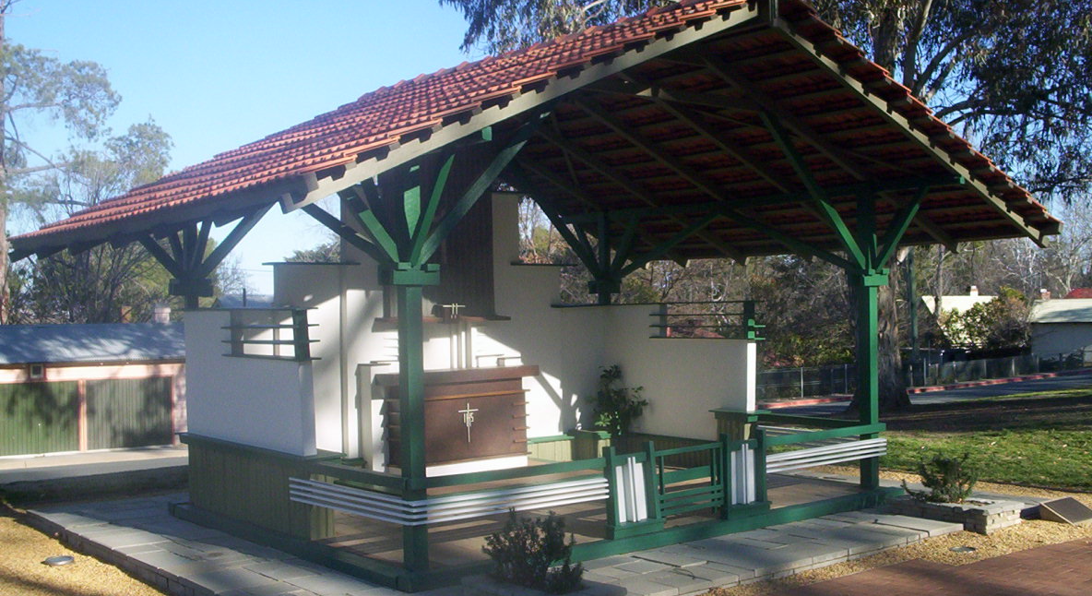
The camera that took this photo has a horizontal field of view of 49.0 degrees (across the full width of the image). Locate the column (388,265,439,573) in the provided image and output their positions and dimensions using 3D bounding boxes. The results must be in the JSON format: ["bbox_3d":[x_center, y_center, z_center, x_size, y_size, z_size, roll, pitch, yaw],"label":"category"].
[{"bbox_3d":[-0.934,0.826,8.303,0.340,2.115,0.260,0,-1,-39],"label":"column"}]

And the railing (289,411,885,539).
[{"bbox_3d":[0.611,1.527,10.562,5.390,0.720,1.890,0,-1,-39],"label":"railing"}]

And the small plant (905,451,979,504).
[{"bbox_3d":[3.612,1.649,10.924,0.600,0.410,0.600,0,-1,-39],"label":"small plant"}]

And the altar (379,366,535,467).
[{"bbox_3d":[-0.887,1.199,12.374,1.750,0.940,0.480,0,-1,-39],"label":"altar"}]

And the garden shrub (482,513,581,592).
[{"bbox_3d":[-0.104,1.656,7.822,0.560,0.450,0.680,0,-1,-39],"label":"garden shrub"}]

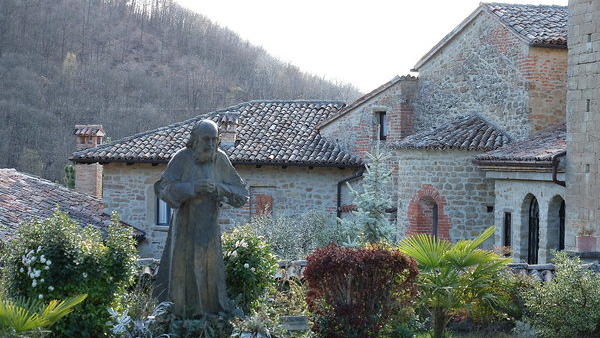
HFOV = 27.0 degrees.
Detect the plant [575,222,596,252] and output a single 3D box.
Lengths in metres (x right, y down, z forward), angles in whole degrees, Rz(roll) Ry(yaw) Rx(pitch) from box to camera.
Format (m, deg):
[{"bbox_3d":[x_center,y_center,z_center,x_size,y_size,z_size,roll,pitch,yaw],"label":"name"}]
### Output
[{"bbox_3d":[5.254,1.242,23.000,0.400,0.550,0.380,1,1,18],"label":"plant"}]

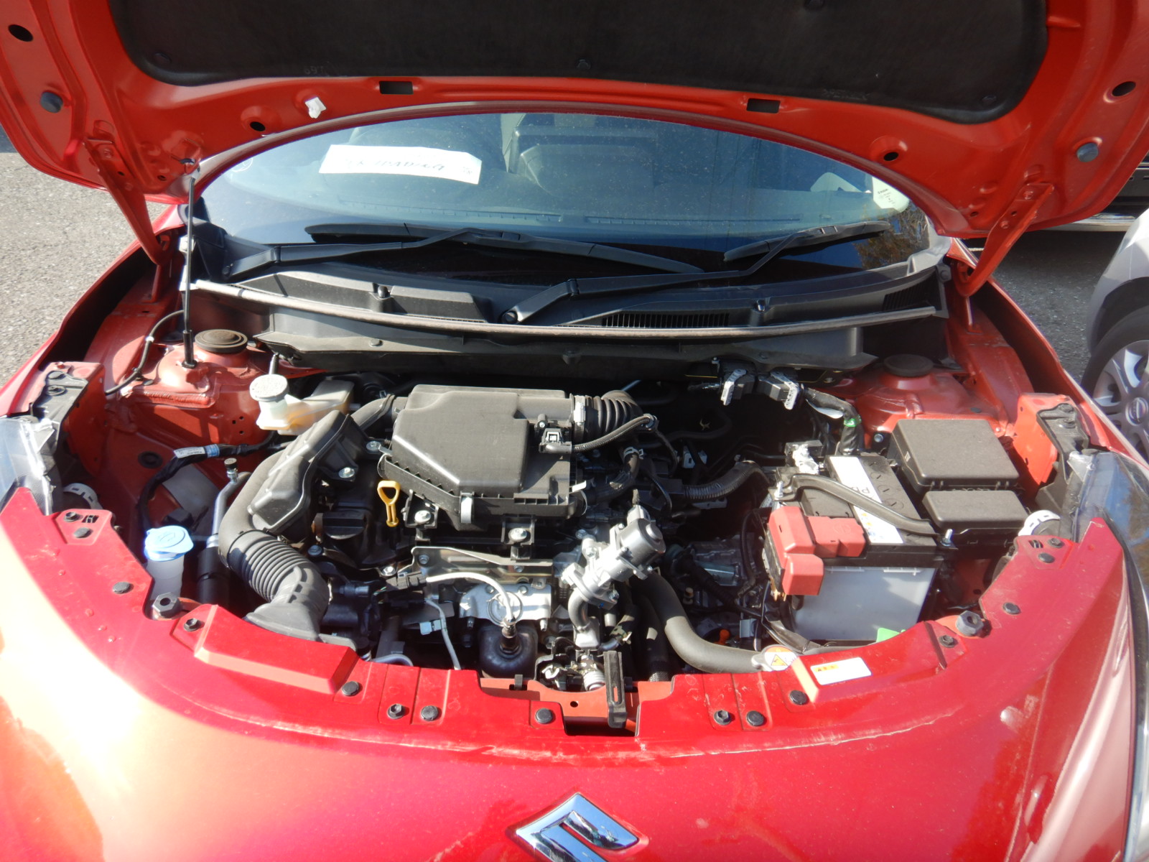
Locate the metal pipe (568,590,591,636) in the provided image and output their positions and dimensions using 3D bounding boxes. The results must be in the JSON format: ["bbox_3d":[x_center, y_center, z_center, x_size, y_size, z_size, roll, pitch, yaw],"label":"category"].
[{"bbox_3d":[0.006,0.235,1.030,0.031,0.052,0.042,2,33,-2],"label":"metal pipe"}]

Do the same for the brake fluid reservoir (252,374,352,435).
[{"bbox_3d":[-0.415,-0.053,1.230,0.138,0.090,0.120,2,34,-2],"label":"brake fluid reservoir"}]

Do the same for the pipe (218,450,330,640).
[{"bbox_3d":[-0.393,0.163,1.063,0.190,0.125,0.290,2,33,-2],"label":"pipe"}]

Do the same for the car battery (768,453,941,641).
[{"bbox_3d":[0.402,0.170,1.199,0.180,0.195,0.212,2,33,-2],"label":"car battery"}]

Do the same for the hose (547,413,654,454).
[{"bbox_3d":[0.035,0.006,1.130,0.160,0.038,0.052,2,33,-2],"label":"hose"}]

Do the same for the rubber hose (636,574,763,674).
[{"bbox_3d":[0.163,0.250,1.045,0.168,0.088,0.125,2,33,-2],"label":"rubber hose"}]

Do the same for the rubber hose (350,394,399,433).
[{"bbox_3d":[-0.293,-0.026,1.165,0.038,0.040,0.085,26,40,30],"label":"rubber hose"}]

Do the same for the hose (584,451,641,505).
[{"bbox_3d":[0.053,0.066,1.100,0.075,0.050,0.065,2,34,-2],"label":"hose"}]

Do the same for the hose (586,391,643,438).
[{"bbox_3d":[0.058,-0.023,1.175,0.087,0.072,0.090,2,33,-2],"label":"hose"}]

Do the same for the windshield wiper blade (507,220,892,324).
[{"bbox_3d":[0.240,-0.283,1.378,0.749,0.051,0.065,-16,66,-14],"label":"windshield wiper blade"}]

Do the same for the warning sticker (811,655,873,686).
[{"bbox_3d":[0.283,0.255,0.846,0.058,0.002,0.027,-5,35,-12],"label":"warning sticker"}]

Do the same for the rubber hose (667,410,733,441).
[{"bbox_3d":[0.201,-0.008,1.280,0.105,0.035,0.060,2,34,-2],"label":"rubber hose"}]

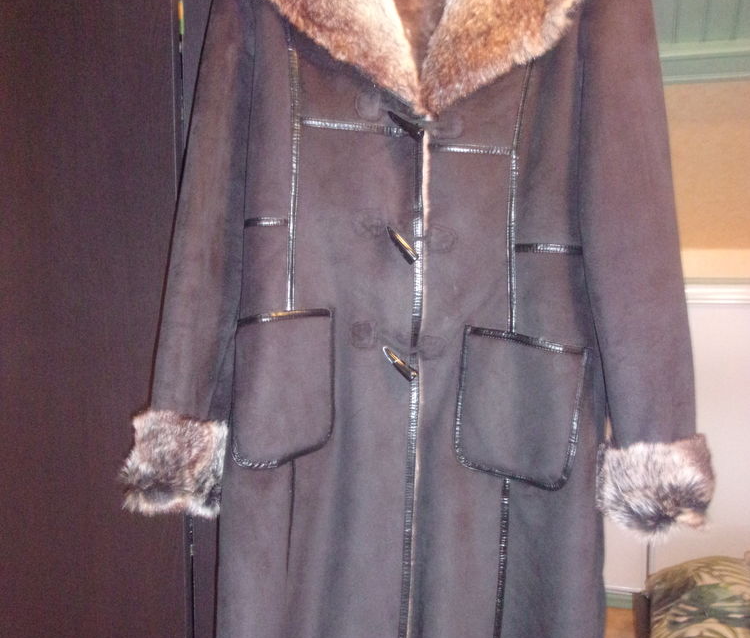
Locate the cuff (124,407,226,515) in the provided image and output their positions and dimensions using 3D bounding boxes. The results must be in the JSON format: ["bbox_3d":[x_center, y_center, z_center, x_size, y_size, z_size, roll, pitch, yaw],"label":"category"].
[{"bbox_3d":[-0.245,0.176,0.984,0.115,0.110,0.090,7,6,9],"label":"cuff"}]

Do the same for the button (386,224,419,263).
[{"bbox_3d":[0.030,-0.082,0.886,0.013,0.048,0.013,-38,1,6],"label":"button"}]

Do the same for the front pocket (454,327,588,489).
[{"bbox_3d":[0.165,0.101,0.912,0.138,0.162,0.025,8,0,-5],"label":"front pocket"}]

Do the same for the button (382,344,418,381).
[{"bbox_3d":[0.028,0.049,0.898,0.013,0.048,0.013,-44,1,6],"label":"button"}]

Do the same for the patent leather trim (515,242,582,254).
[{"bbox_3d":[0.196,-0.079,0.911,0.078,0.011,0.008,1,5,-10],"label":"patent leather trim"}]

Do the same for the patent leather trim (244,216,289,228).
[{"bbox_3d":[-0.125,-0.112,0.929,0.053,0.011,0.008,2,5,25],"label":"patent leather trim"}]

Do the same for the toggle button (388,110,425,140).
[{"bbox_3d":[0.035,-0.226,0.935,0.048,0.013,0.013,36,4,-3],"label":"toggle button"}]

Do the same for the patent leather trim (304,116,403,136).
[{"bbox_3d":[-0.025,-0.214,0.895,0.112,0.011,0.008,6,6,6],"label":"patent leather trim"}]

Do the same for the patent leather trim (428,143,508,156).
[{"bbox_3d":[0.105,-0.186,0.887,0.089,0.011,0.008,4,5,3],"label":"patent leather trim"}]

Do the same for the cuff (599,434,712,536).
[{"bbox_3d":[0.333,0.198,0.961,0.125,0.105,0.090,-5,5,0],"label":"cuff"}]

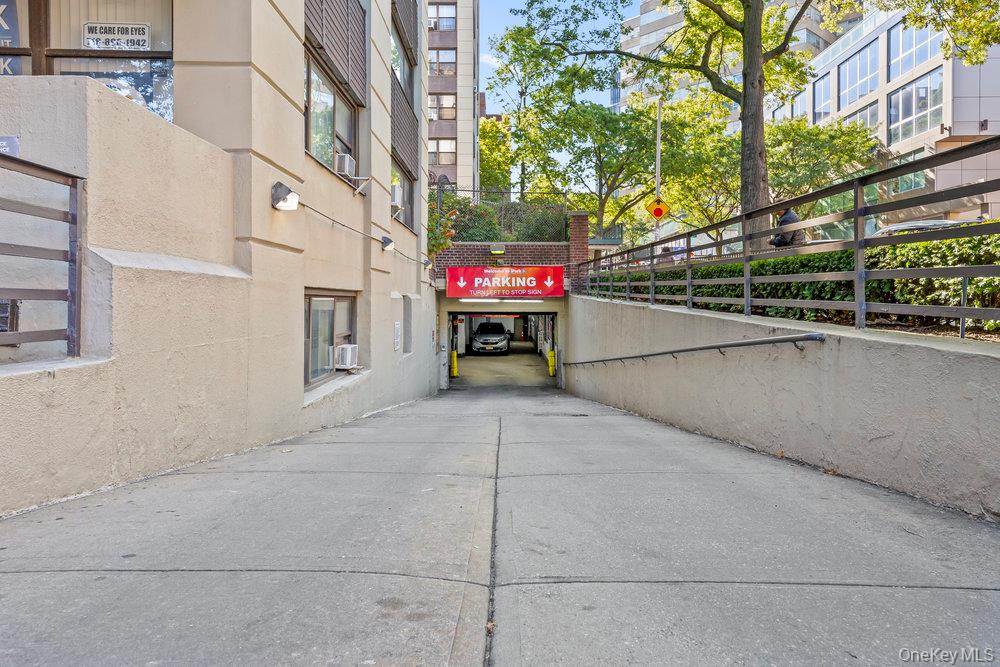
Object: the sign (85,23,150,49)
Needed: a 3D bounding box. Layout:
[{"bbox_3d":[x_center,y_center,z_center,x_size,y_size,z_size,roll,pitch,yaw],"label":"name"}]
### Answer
[{"bbox_3d":[-3.240,-2.510,5.640,0.570,0.235,0.012,0,2,0],"label":"sign"}]

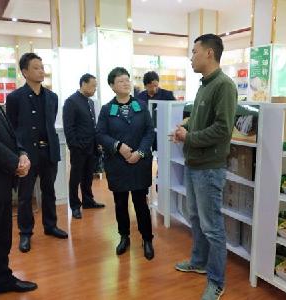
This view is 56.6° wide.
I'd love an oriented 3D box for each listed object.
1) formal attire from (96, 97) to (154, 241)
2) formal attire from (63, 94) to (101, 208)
[{"bbox_3d":[-0.155,0.150,2.309,0.490,1.260,0.320,-1,8,-9],"label":"formal attire"},{"bbox_3d":[-0.730,0.012,3.280,0.320,1.400,0.460,4,8,28],"label":"formal attire"}]

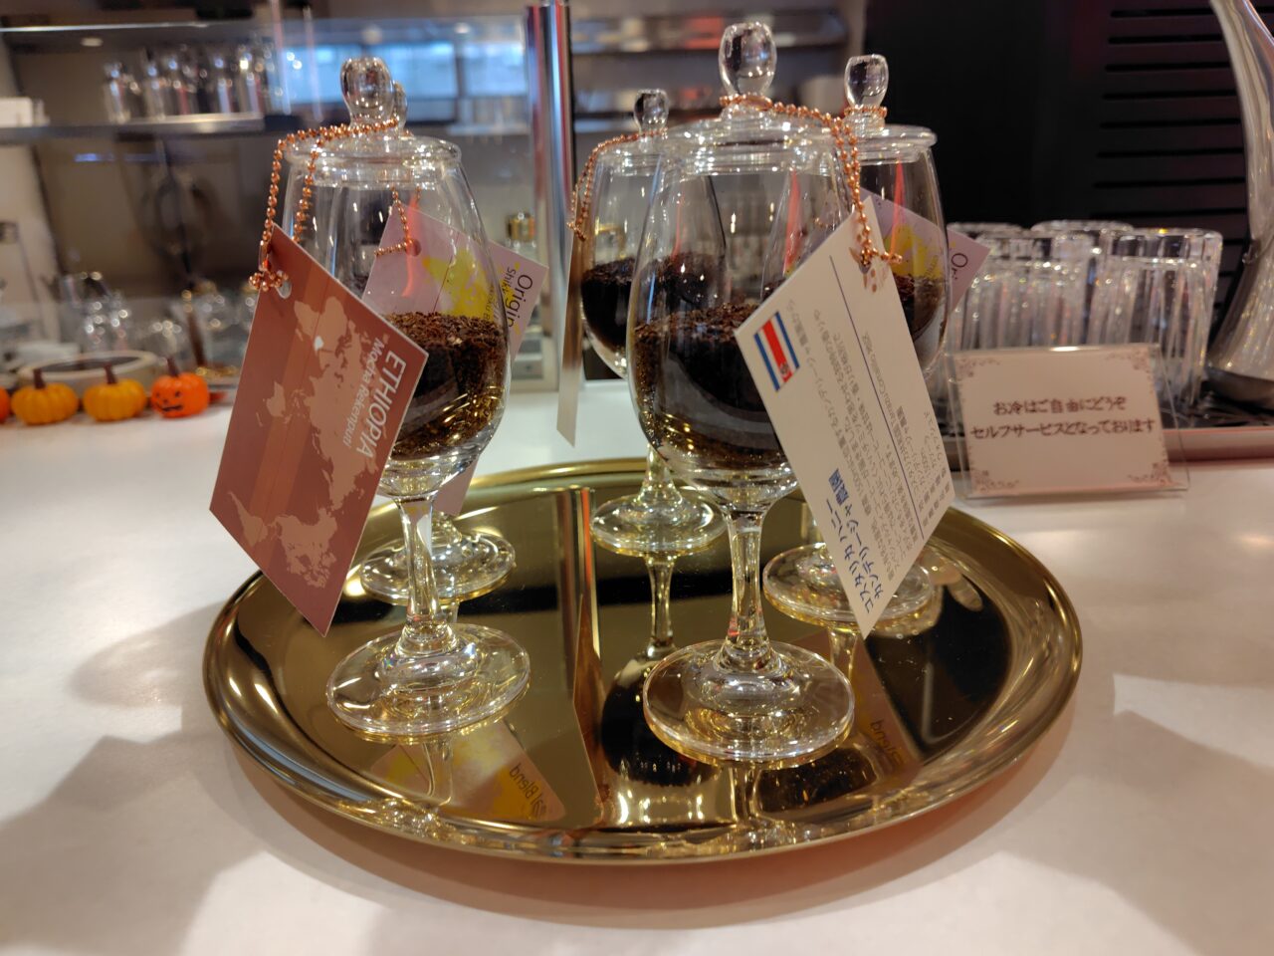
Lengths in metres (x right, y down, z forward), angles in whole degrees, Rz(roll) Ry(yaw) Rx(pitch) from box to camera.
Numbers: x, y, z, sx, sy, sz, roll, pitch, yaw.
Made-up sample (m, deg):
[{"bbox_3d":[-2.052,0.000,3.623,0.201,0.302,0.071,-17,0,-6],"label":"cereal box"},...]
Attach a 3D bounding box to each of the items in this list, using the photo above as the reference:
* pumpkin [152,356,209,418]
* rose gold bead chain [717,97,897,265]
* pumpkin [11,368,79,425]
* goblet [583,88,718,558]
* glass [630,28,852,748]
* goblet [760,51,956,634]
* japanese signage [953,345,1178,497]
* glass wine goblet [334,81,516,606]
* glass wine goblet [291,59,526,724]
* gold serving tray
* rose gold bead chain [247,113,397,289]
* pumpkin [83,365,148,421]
[{"bbox_3d":[-0.332,-0.065,0.607,0.037,0.043,0.037,-3,18,-5],"label":"pumpkin"},{"bbox_3d":[0.039,-0.069,0.193,0.043,0.039,0.015,8,21,28],"label":"rose gold bead chain"},{"bbox_3d":[-0.425,-0.058,0.600,0.040,0.039,0.040,-2,18,0],"label":"pumpkin"},{"bbox_3d":[0.008,-0.061,0.346,0.062,0.173,0.062,-2,18,0],"label":"goblet"},{"bbox_3d":[0.029,-0.019,0.218,0.062,0.173,0.062,-2,18,0],"label":"glass"},{"bbox_3d":[0.074,-0.043,0.285,0.062,0.173,0.062,-2,18,0],"label":"goblet"},{"bbox_3d":[0.209,-0.028,0.414,0.106,0.074,0.014,-2,-9,0],"label":"japanese signage"},{"bbox_3d":[-0.080,-0.047,0.311,0.062,0.173,0.062,-2,18,0],"label":"glass wine goblet"},{"bbox_3d":[-0.065,-0.021,0.233,0.062,0.173,0.062,-2,18,0],"label":"glass wine goblet"},{"bbox_3d":[0.001,0.041,0.292,0.269,0.019,0.269,-2,18,0],"label":"gold serving tray"},{"bbox_3d":[-0.077,-0.068,0.206,0.021,0.041,0.045,8,21,28],"label":"rose gold bead chain"},{"bbox_3d":[-0.376,-0.061,0.603,0.039,0.041,0.039,-2,18,0],"label":"pumpkin"}]

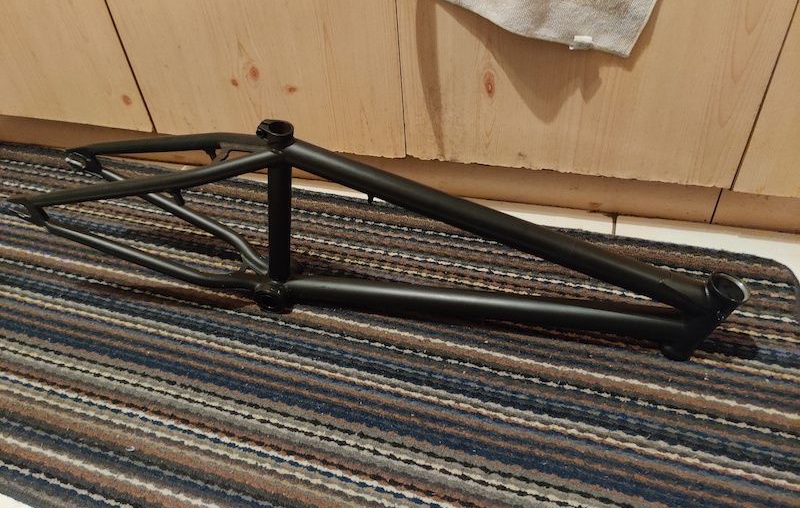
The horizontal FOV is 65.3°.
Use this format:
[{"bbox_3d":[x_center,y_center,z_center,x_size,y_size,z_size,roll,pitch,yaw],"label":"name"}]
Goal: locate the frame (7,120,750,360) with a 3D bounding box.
[{"bbox_3d":[-0.060,-0.031,0.774,0.920,0.278,0.130,7,43,13],"label":"frame"}]

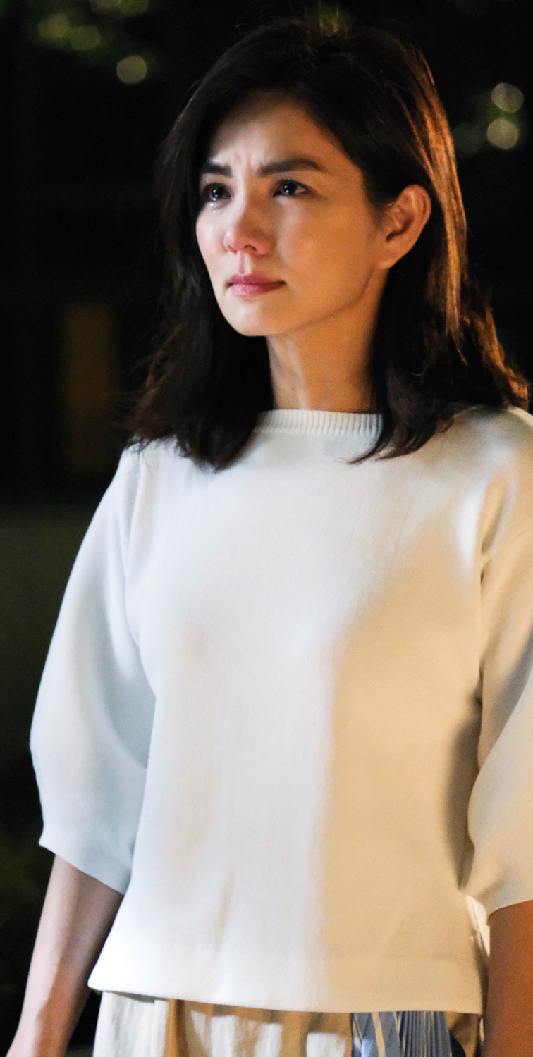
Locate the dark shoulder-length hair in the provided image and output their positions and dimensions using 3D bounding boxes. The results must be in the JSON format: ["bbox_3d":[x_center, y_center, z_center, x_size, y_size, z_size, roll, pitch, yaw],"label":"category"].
[{"bbox_3d":[0.047,-0.213,4.870,0.260,0.335,0.245,1,2,32],"label":"dark shoulder-length hair"}]

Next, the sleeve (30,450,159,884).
[{"bbox_3d":[-0.123,0.106,4.950,0.110,0.325,0.130,6,2,27],"label":"sleeve"}]

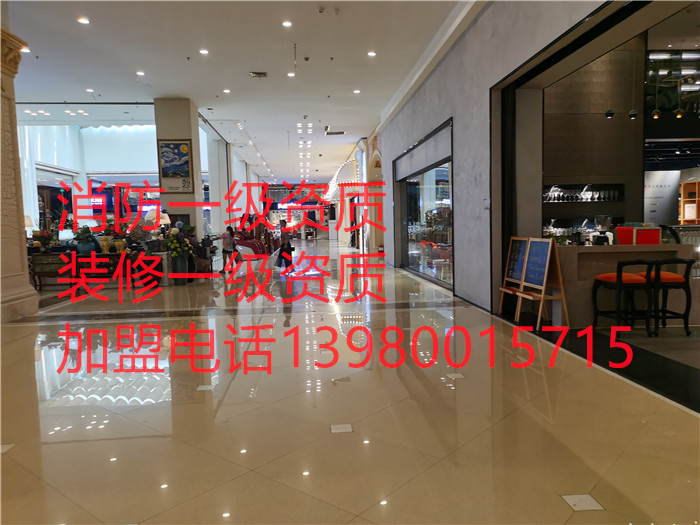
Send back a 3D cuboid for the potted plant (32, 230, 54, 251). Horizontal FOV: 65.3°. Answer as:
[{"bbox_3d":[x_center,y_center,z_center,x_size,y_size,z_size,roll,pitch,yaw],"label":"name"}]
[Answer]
[{"bbox_3d":[-7.694,-0.546,13.706,0.480,0.515,0.440,-2,4,-5],"label":"potted plant"}]

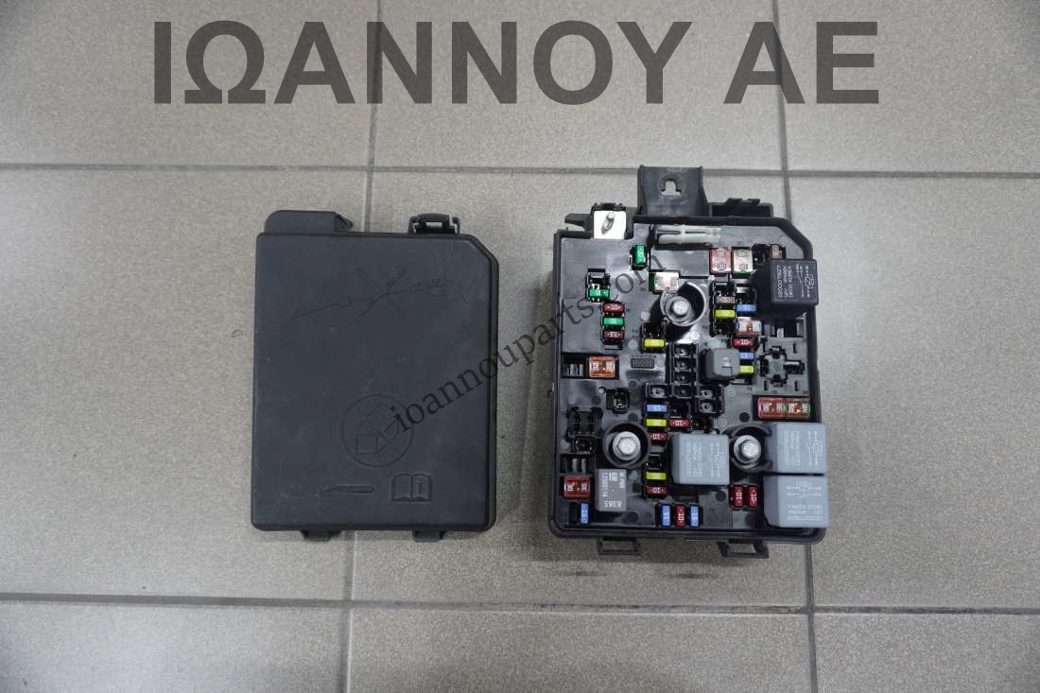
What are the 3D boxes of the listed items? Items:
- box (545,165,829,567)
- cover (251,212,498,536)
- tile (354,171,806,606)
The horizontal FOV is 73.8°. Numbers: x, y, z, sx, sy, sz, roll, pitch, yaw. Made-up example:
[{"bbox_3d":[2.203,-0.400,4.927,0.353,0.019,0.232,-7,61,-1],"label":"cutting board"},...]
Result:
[{"bbox_3d":[0.096,0.006,0.432,0.157,0.096,0.235,1,80,0],"label":"box"},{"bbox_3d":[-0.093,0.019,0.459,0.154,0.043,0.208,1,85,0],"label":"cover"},{"bbox_3d":[0.040,0.022,0.483,0.298,0.010,0.298,1,80,0],"label":"tile"}]

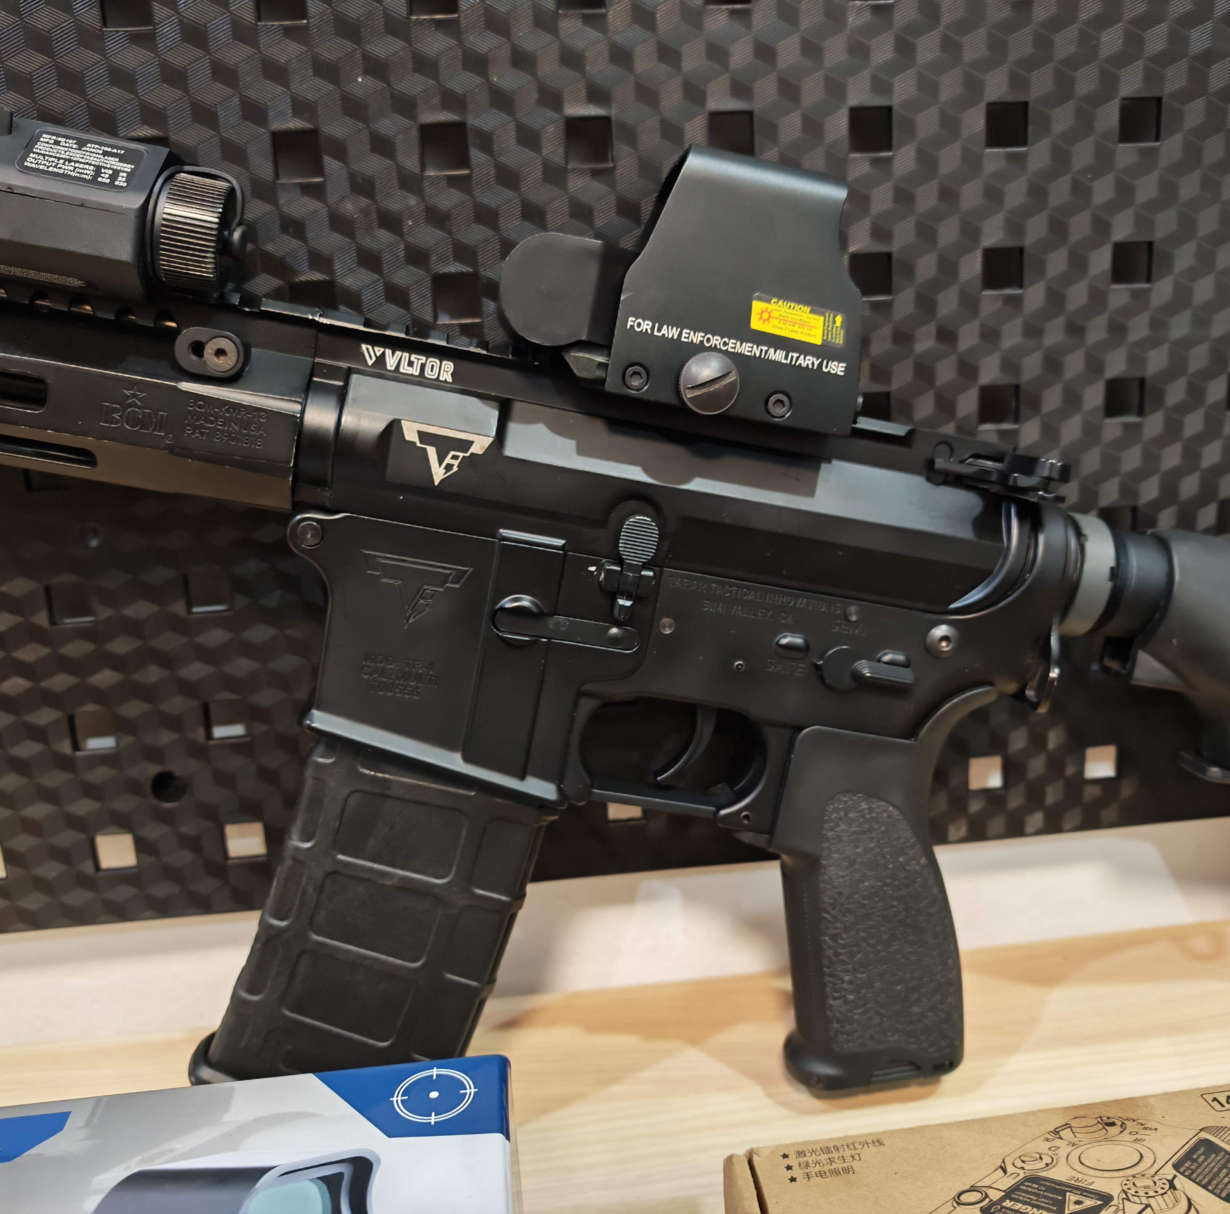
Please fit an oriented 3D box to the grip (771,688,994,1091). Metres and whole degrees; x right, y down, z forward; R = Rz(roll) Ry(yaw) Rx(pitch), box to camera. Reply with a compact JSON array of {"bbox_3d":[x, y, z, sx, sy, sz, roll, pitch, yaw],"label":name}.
[{"bbox_3d":[0.074,0.081,0.326,0.064,0.120,0.031,1,15,-5],"label":"grip"}]

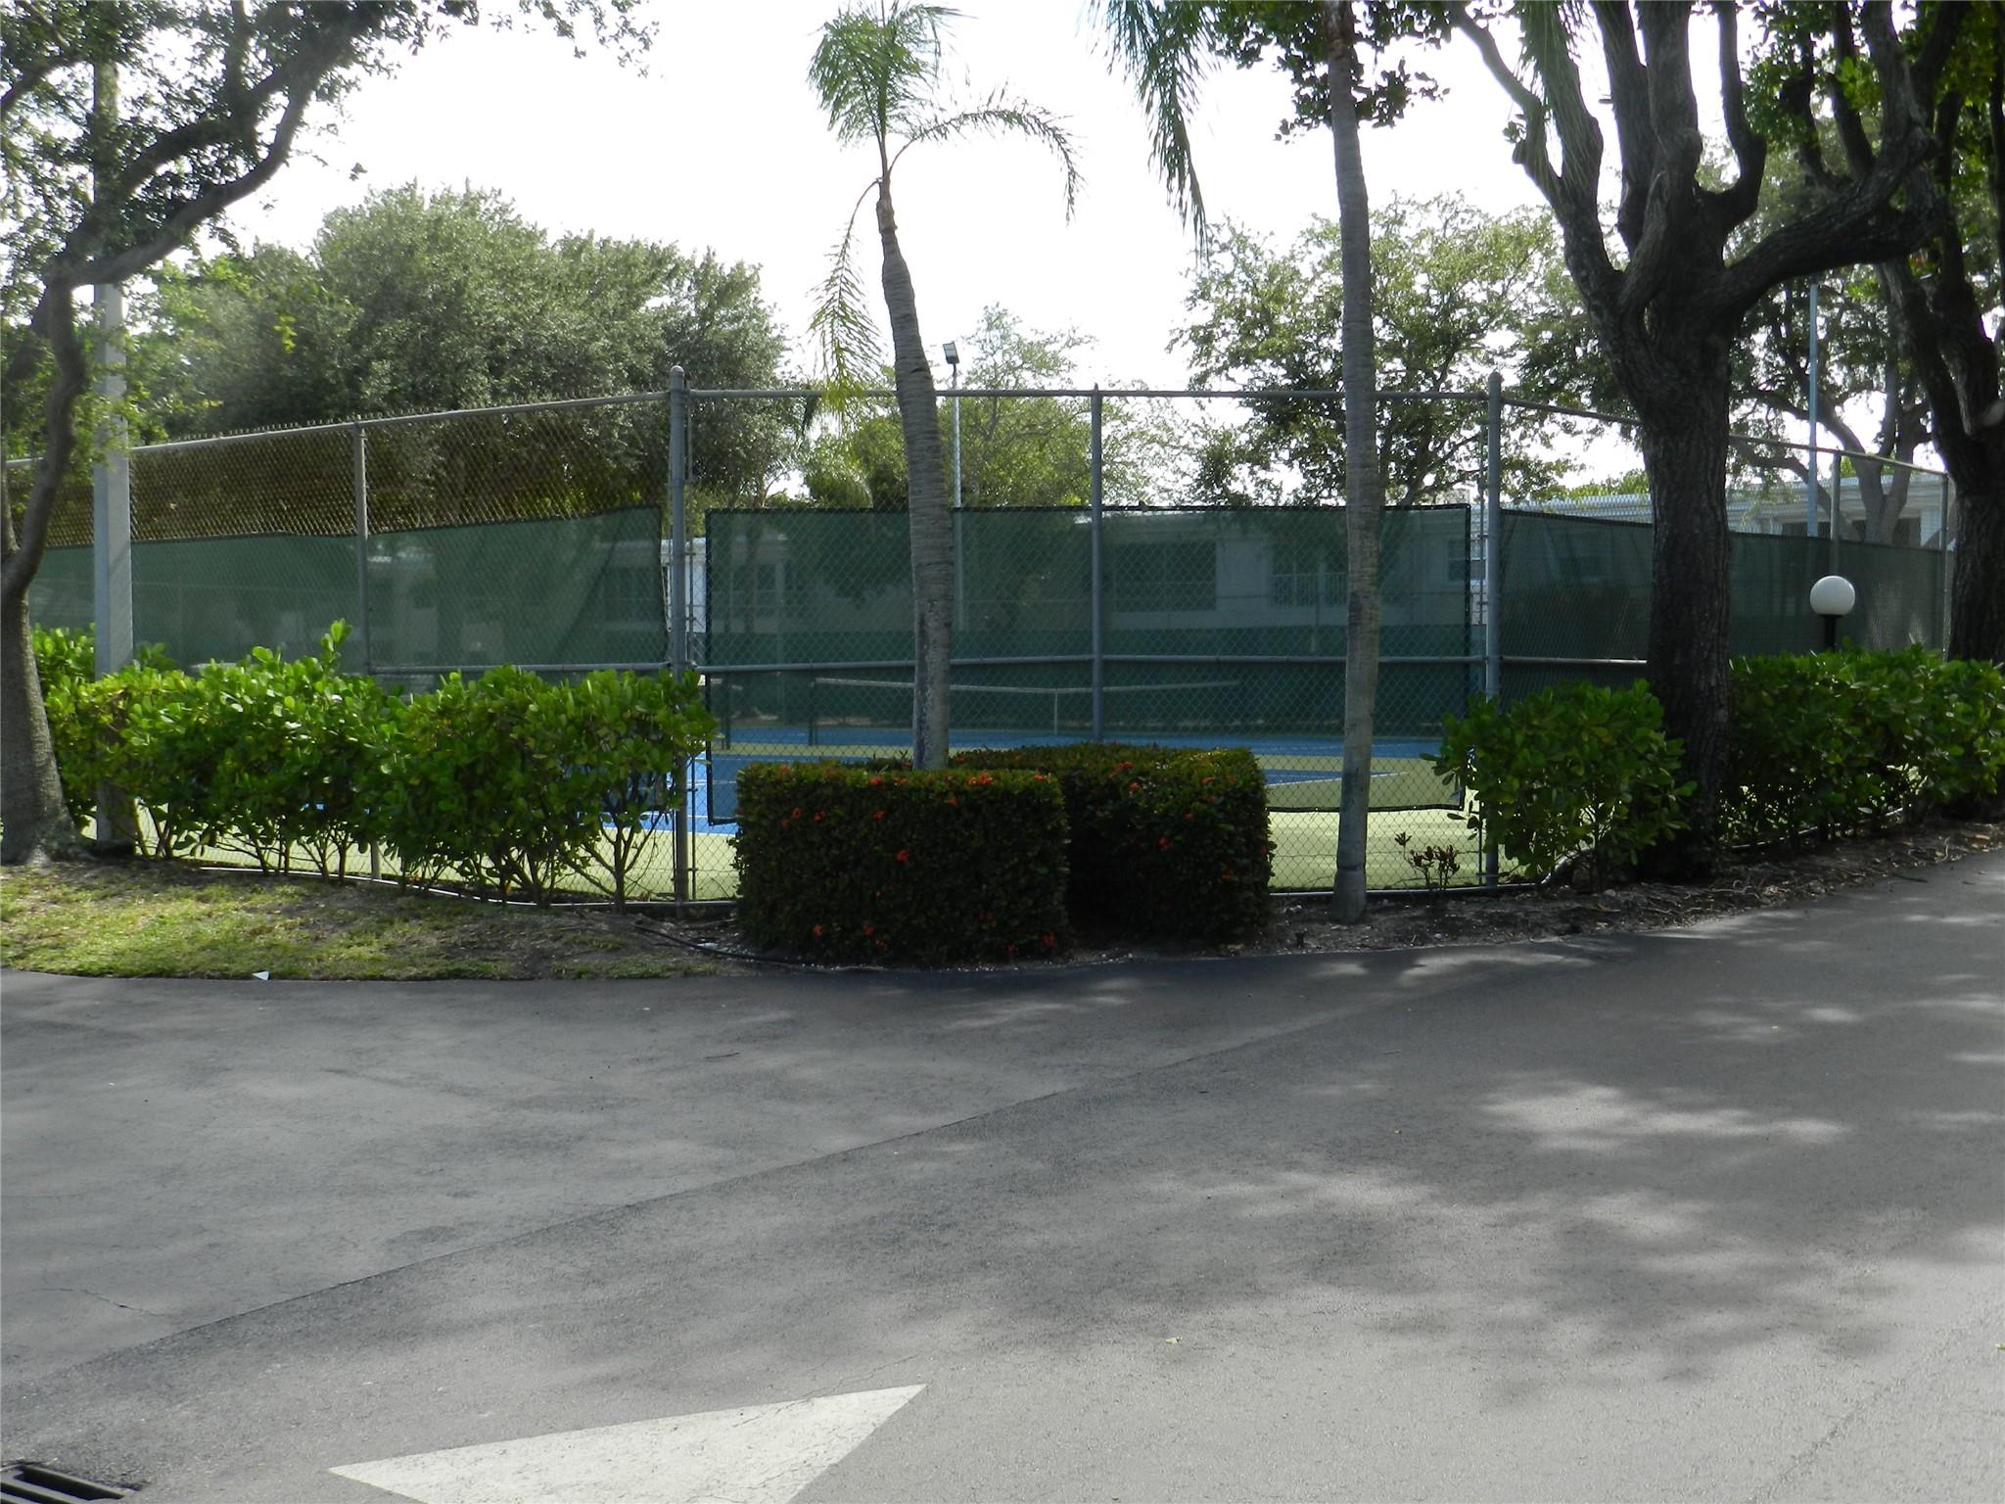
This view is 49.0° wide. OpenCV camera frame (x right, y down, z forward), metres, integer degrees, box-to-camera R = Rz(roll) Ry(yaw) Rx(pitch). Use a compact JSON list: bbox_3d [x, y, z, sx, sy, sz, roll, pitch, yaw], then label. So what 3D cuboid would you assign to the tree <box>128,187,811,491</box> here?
[{"bbox_3d":[-13.089,-7.111,52.751,16.150,12.870,13.000,0,2,0],"label":"tree"}]

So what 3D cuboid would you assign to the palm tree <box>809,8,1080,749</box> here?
[{"bbox_3d":[-0.318,-1.636,12.043,1.480,5.170,1.600,0,2,0],"label":"palm tree"}]

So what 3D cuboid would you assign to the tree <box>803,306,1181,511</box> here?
[{"bbox_3d":[-0.198,-6.196,56.794,9.730,10.610,9.500,0,2,0],"label":"tree"}]

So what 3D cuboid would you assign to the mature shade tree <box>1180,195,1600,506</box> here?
[{"bbox_3d":[9.294,-7.027,52.758,10.070,12.520,9.300,0,2,0],"label":"mature shade tree"}]

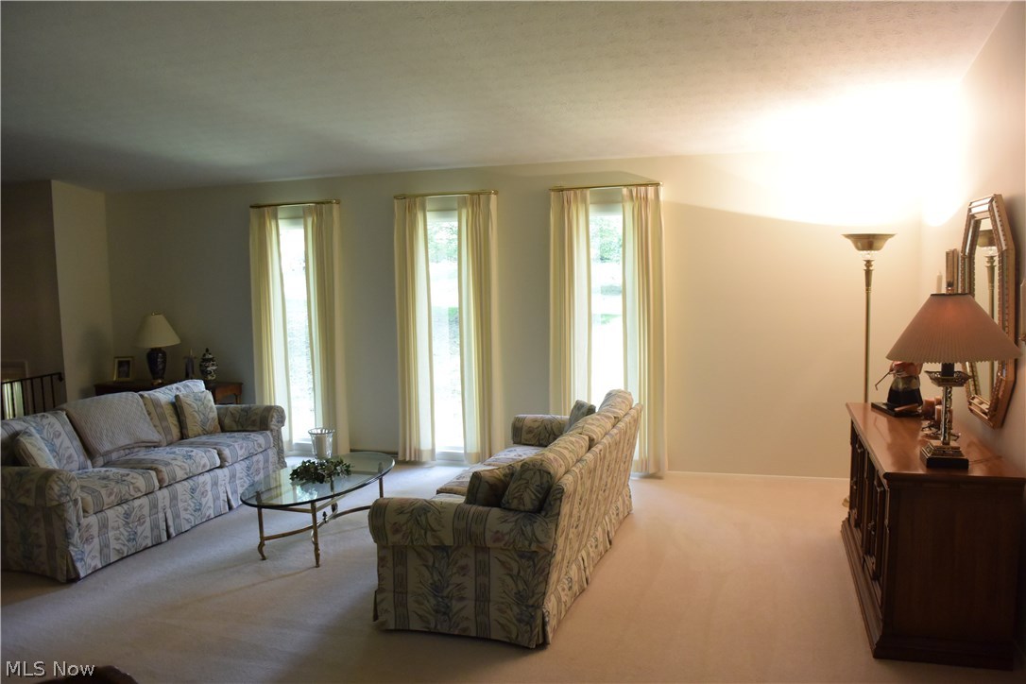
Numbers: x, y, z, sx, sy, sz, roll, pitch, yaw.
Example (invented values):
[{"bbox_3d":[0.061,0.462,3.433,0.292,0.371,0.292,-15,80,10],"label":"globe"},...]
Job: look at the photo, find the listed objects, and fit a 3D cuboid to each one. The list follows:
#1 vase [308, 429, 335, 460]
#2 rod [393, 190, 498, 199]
[{"bbox_3d":[-1.284,0.689,5.165,0.175,0.182,0.175,0,4,16],"label":"vase"},{"bbox_3d":[-0.561,-1.236,6.485,0.927,0.040,0.080,0,4,16],"label":"rod"}]

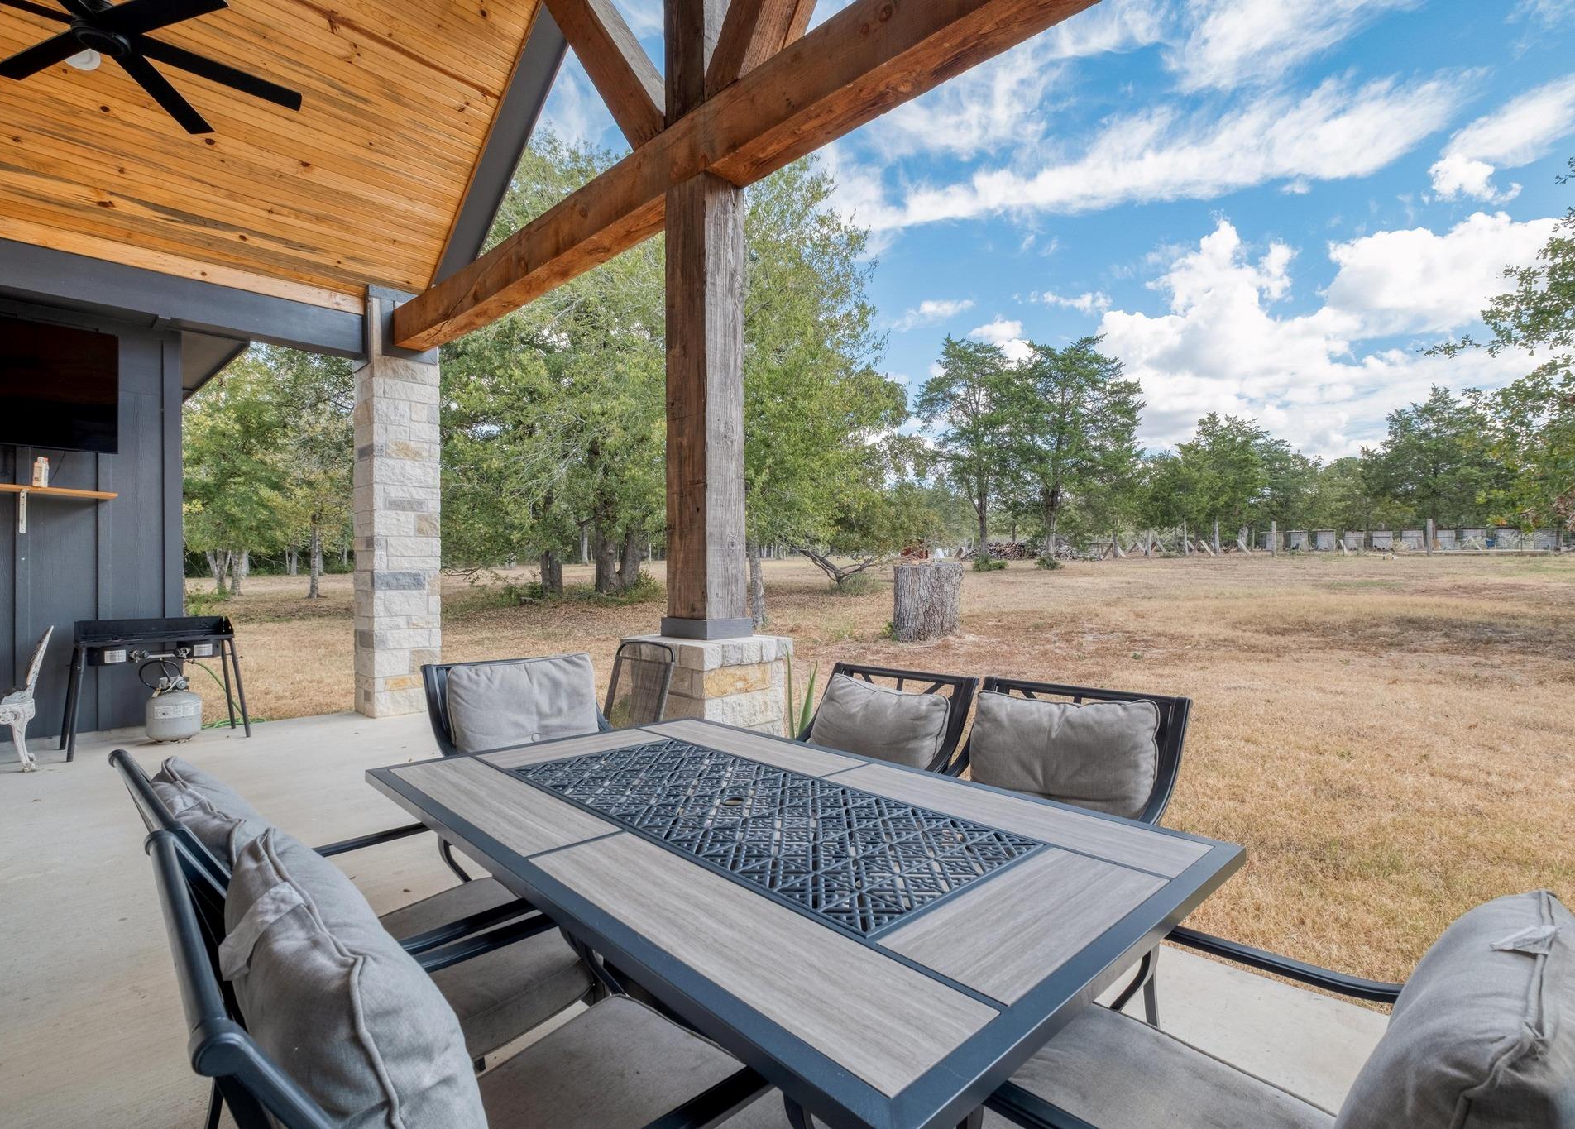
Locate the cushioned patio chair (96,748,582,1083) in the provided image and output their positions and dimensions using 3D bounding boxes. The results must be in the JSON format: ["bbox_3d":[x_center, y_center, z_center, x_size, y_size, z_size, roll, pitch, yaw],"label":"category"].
[{"bbox_3d":[-0.789,0.784,1.326,0.575,0.895,0.700,-1,-1,44],"label":"cushioned patio chair"}]

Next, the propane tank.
[{"bbox_3d":[-4.516,1.074,5.200,0.310,0.460,0.310,-1,-1,41],"label":"propane tank"}]

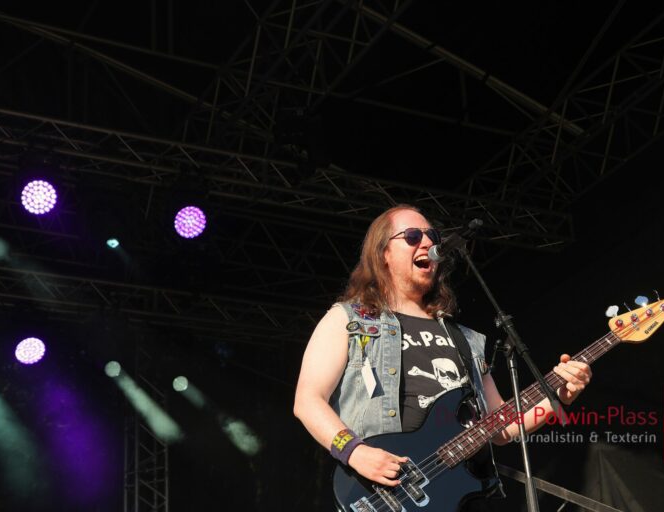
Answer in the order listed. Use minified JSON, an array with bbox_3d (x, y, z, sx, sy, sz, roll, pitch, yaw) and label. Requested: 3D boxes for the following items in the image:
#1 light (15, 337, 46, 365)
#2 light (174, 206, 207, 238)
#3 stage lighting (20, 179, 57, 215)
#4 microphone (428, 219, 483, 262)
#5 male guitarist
[{"bbox_3d":[-2.614,0.773,11.760,0.290,0.220,0.290,11,-67,-32],"label":"light"},{"bbox_3d":[-1.169,-0.282,11.276,0.290,0.290,0.220,-1,6,-6],"label":"light"},{"bbox_3d":[-2.252,-0.461,10.474,0.290,0.290,0.220,2,8,-13],"label":"stage lighting"},{"bbox_3d":[0.354,-0.046,3.900,0.190,0.055,0.055,-34,-33,21],"label":"microphone"},{"bbox_3d":[0.300,0.638,3.720,0.760,1.790,0.500,7,-28,-22],"label":"male guitarist"}]

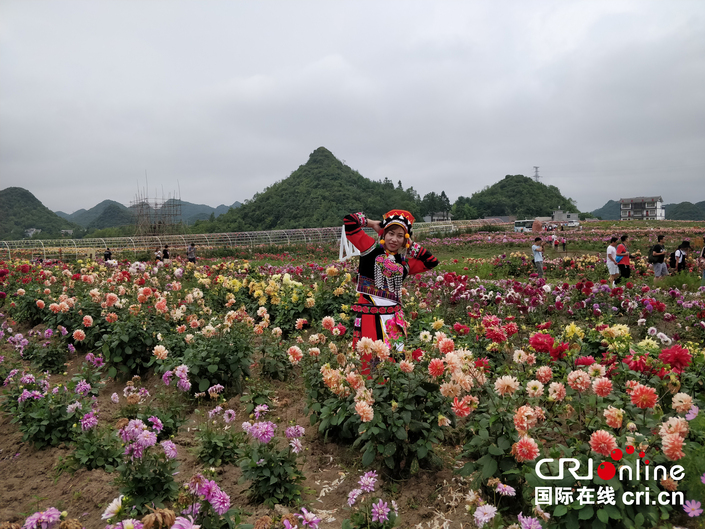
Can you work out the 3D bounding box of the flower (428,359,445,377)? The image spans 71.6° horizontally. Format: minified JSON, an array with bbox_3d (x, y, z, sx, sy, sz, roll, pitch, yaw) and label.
[{"bbox_3d":[0.541,0.664,3.150,0.108,0.112,0.075,0,0,-6],"label":"flower"}]

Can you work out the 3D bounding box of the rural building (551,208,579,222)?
[{"bbox_3d":[71.886,-16.453,168.000,9.112,4.800,8.000,0,3,9],"label":"rural building"}]

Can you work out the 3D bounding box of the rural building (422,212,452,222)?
[{"bbox_3d":[26.079,-14.113,150.000,9.200,4.200,7.000,0,3,6],"label":"rural building"}]

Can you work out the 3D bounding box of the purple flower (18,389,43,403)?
[{"bbox_3d":[-2.206,0.898,3.350,0.164,0.096,0.106,0,3,0],"label":"purple flower"}]

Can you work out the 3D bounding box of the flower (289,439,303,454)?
[{"bbox_3d":[-0.300,0.968,2.600,0.085,0.088,0.055,-2,-5,-28],"label":"flower"}]

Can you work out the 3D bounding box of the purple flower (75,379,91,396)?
[{"bbox_3d":[-1.961,0.893,3.550,0.116,0.131,0.111,-2,5,-29],"label":"purple flower"}]

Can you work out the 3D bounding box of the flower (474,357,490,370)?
[{"bbox_3d":[0.877,0.668,3.300,0.110,0.090,0.095,1,-12,13],"label":"flower"}]

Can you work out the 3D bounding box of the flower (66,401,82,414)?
[{"bbox_3d":[-1.903,0.982,3.350,0.106,0.086,0.075,-2,4,-30],"label":"flower"}]

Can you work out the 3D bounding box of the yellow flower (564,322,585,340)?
[{"bbox_3d":[1.612,0.487,3.550,0.145,0.131,0.123,2,5,25],"label":"yellow flower"}]

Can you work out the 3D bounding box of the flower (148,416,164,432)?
[{"bbox_3d":[-1.082,0.884,2.700,0.090,0.090,0.060,-3,-16,-37],"label":"flower"}]

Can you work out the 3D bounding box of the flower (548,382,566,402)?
[{"bbox_3d":[1.111,0.694,2.650,0.092,0.108,0.098,-3,5,-32],"label":"flower"}]

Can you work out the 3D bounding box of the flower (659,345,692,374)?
[{"bbox_3d":[1.982,0.583,3.000,0.209,0.184,0.156,3,5,34],"label":"flower"}]

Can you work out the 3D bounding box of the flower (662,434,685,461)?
[{"bbox_3d":[1.302,0.737,1.980,0.105,0.115,0.080,0,0,-6],"label":"flower"}]

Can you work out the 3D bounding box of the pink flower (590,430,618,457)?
[{"bbox_3d":[1.021,0.725,1.980,0.112,0.108,0.075,1,6,14],"label":"pink flower"}]

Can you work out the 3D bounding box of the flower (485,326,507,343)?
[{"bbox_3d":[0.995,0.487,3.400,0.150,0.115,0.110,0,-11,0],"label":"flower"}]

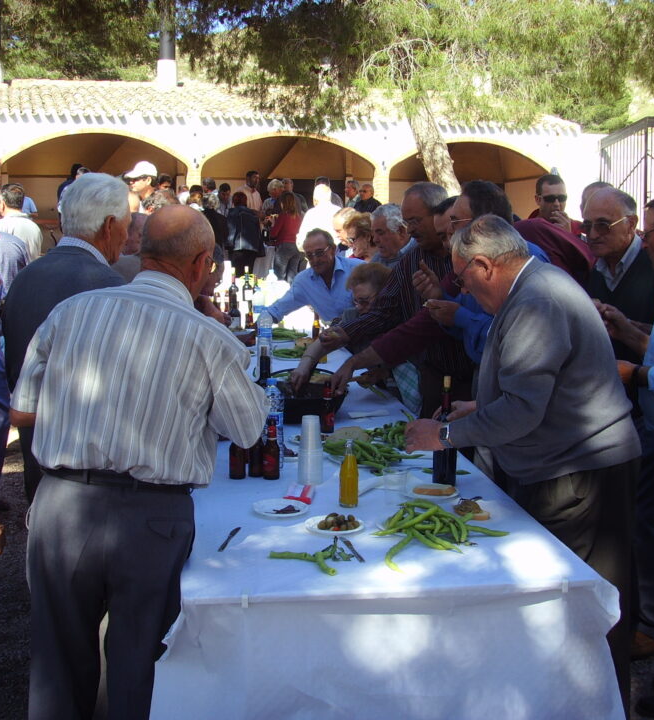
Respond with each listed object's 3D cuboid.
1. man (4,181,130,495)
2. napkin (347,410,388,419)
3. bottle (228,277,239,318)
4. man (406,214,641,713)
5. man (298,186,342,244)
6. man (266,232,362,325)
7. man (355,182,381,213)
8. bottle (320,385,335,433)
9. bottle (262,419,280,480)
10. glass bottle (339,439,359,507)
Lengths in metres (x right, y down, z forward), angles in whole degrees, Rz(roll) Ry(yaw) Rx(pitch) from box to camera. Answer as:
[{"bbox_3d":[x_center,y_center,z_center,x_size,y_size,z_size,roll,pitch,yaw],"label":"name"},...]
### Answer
[{"bbox_3d":[-0.685,0.347,3.042,0.520,1.723,0.400,8,12,41],"label":"man"},{"bbox_3d":[0.171,0.213,4.314,0.160,0.012,0.130,2,9,12],"label":"napkin"},{"bbox_3d":[-0.640,-0.428,7.400,0.080,0.300,0.080,0,9,0],"label":"bottle"},{"bbox_3d":[0.581,0.356,3.201,0.720,1.560,0.560,0,9,0],"label":"man"},{"bbox_3d":[-0.059,-0.753,10.005,0.500,1.718,0.360,-2,9,-15],"label":"man"},{"bbox_3d":[-0.023,0.060,5.551,0.650,1.440,0.600,7,11,37],"label":"man"},{"bbox_3d":[0.512,-1.425,14.151,0.360,1.746,0.500,-7,11,-37],"label":"man"},{"bbox_3d":[0.003,0.172,3.995,0.057,0.185,0.057,0,9,0],"label":"bottle"},{"bbox_3d":[-0.182,0.288,3.530,0.054,0.196,0.054,0,9,0],"label":"bottle"},{"bbox_3d":[0.066,0.334,3.232,0.056,0.200,0.056,0,9,0],"label":"glass bottle"}]

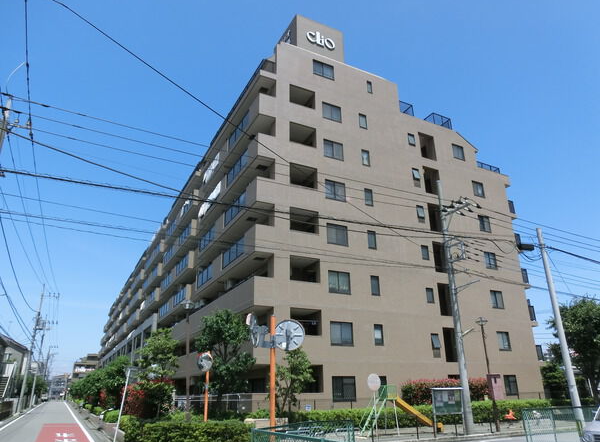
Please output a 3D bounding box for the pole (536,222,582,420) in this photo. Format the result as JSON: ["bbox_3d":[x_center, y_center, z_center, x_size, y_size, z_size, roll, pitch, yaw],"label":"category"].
[{"bbox_3d":[8.791,3.553,14.678,0.280,7.051,0.280,10,-24,-25],"label":"pole"}]

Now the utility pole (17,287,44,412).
[{"bbox_3d":[-27.797,12.957,44.948,0.400,12.737,0.400,10,-24,-25],"label":"utility pole"}]

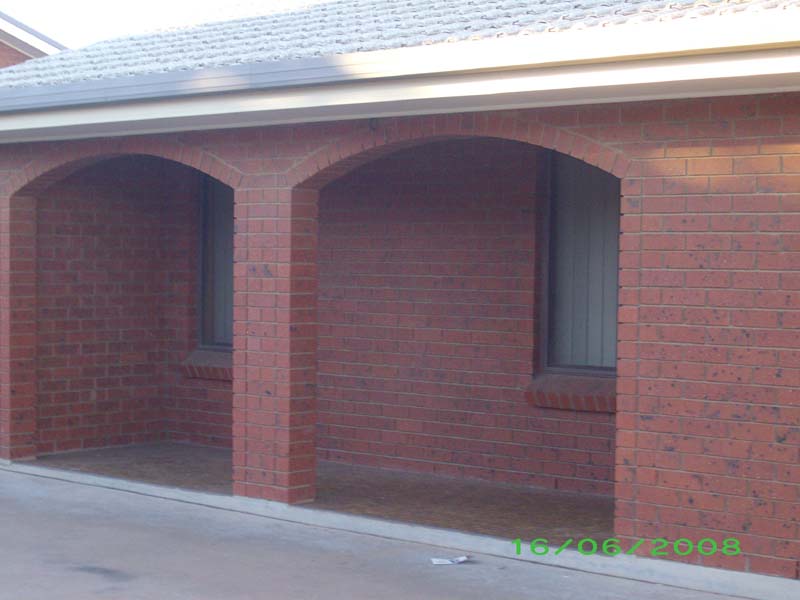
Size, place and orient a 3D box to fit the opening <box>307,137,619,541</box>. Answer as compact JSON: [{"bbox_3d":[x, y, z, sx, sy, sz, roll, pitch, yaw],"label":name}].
[{"bbox_3d":[0.289,0.166,8.628,2.233,2.064,0.225,2,2,41],"label":"opening"}]

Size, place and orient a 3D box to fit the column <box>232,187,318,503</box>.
[{"bbox_3d":[-0.733,0.259,9.523,0.479,1.806,0.225,2,2,41],"label":"column"}]

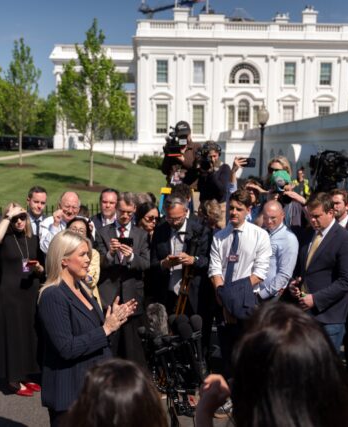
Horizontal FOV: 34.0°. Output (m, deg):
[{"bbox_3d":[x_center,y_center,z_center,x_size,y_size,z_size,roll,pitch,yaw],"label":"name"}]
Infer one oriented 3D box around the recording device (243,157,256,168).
[{"bbox_3d":[0.620,-0.430,4.800,0.155,0.076,0.010,0,0,18],"label":"recording device"}]

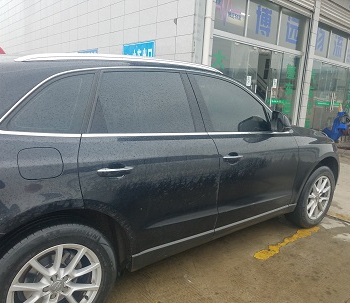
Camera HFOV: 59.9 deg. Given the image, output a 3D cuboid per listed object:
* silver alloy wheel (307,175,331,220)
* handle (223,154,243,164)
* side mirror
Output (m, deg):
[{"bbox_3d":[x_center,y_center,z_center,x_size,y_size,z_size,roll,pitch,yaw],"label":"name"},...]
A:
[{"bbox_3d":[1.530,0.489,3.397,0.490,0.490,0.190,-5,14,-37],"label":"silver alloy wheel"},{"bbox_3d":[0.435,0.049,2.265,0.219,0.043,0.053,-6,14,-38],"label":"handle"},{"bbox_3d":[0.877,-0.255,2.539,0.175,0.168,0.215,-6,14,-38],"label":"side mirror"}]

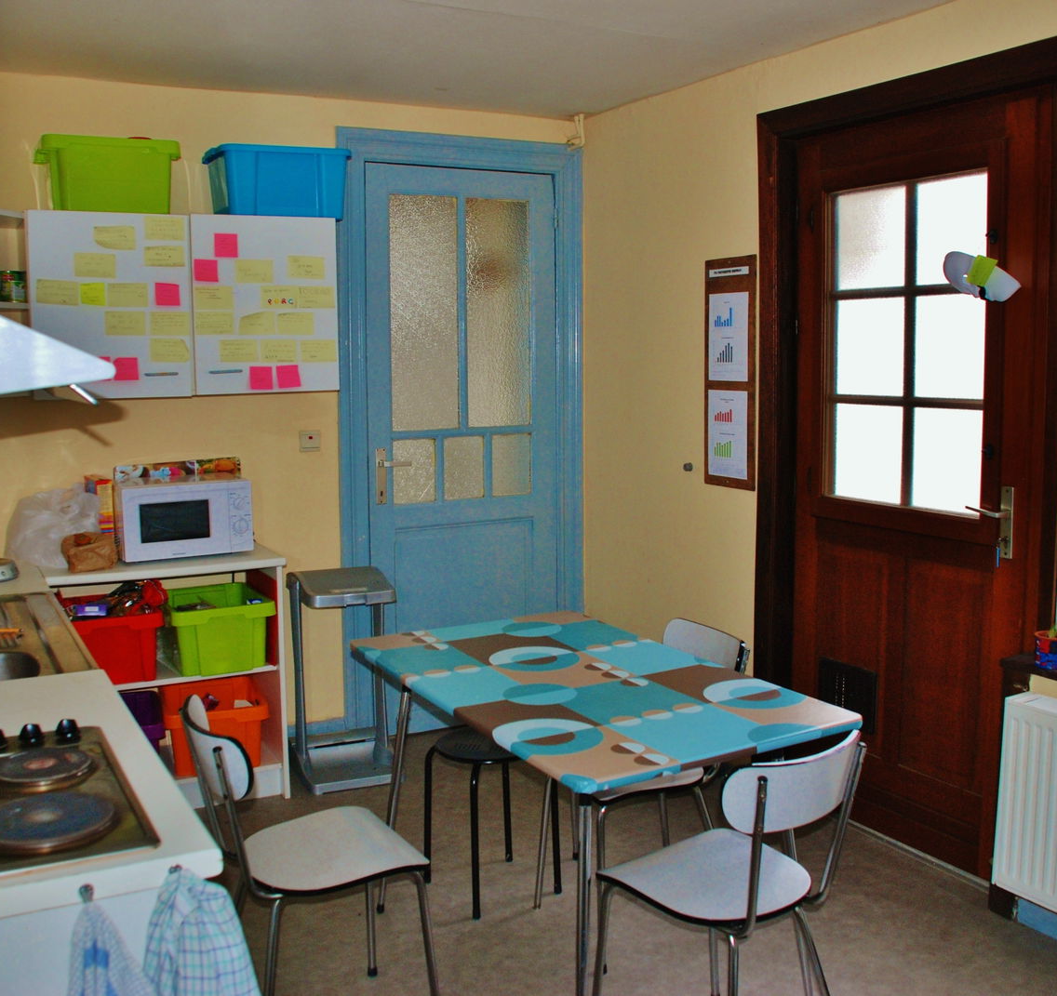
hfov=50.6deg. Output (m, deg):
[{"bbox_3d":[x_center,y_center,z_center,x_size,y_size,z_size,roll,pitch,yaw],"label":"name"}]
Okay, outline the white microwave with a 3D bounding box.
[{"bbox_3d":[-1.168,0.056,3.757,0.430,0.247,0.290,-5,9,-29],"label":"white microwave"}]

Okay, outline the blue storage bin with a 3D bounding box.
[{"bbox_3d":[-0.850,-1.028,3.721,0.440,0.222,0.300,-5,9,-29],"label":"blue storage bin"}]

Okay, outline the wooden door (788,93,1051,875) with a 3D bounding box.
[{"bbox_3d":[1.119,-0.023,3.323,0.060,2.160,0.930,-5,9,-29],"label":"wooden door"}]

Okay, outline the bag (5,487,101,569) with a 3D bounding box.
[{"bbox_3d":[-1.506,0.087,3.535,0.285,0.248,0.230,-5,9,-29],"label":"bag"}]

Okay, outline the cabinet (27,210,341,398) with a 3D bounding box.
[{"bbox_3d":[-1.131,-0.621,3.646,0.970,0.572,0.310,-5,9,-29],"label":"cabinet"}]

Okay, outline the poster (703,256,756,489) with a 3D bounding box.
[{"bbox_3d":[0.678,-0.423,3.795,0.015,0.778,0.267,-5,9,-29],"label":"poster"}]

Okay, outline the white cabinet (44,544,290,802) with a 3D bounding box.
[{"bbox_3d":[-1.205,0.609,3.732,0.735,0.845,0.390,-5,9,-32],"label":"white cabinet"}]

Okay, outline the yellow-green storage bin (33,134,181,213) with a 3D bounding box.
[{"bbox_3d":[-1.319,-0.978,3.463,0.430,0.222,0.300,-5,9,-29],"label":"yellow-green storage bin"}]

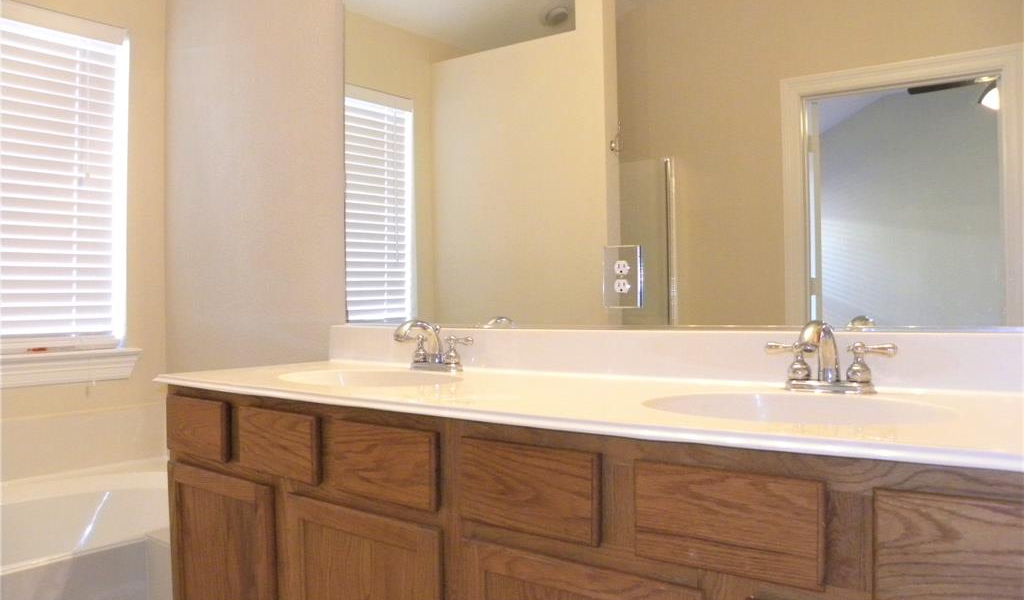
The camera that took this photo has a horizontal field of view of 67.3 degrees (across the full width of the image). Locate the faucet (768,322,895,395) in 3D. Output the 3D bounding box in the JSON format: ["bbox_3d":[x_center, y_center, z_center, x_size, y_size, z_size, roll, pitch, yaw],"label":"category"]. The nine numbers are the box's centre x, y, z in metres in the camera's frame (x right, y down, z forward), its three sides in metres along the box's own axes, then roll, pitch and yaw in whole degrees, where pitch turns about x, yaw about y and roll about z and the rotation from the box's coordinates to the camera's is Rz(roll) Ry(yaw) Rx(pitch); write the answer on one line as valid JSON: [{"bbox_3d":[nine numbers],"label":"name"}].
[{"bbox_3d":[0.487,0.089,1.220,0.208,0.117,0.166,-1,0,39],"label":"faucet"}]

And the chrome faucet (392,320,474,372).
[{"bbox_3d":[-0.209,0.106,1.776,0.208,0.117,0.166,-1,0,39],"label":"chrome faucet"}]

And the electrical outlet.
[{"bbox_3d":[0.230,-0.048,1.609,0.088,0.127,0.012,-1,0,39],"label":"electrical outlet"}]

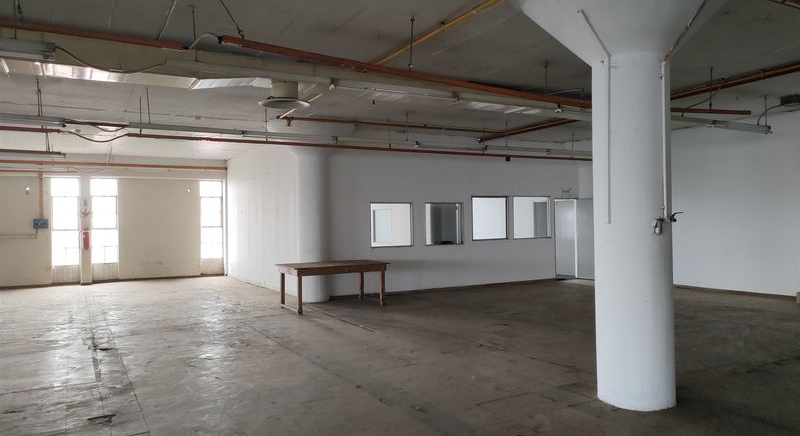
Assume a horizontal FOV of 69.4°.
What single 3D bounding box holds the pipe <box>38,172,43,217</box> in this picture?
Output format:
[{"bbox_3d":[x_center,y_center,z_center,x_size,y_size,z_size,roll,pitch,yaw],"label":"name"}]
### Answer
[{"bbox_3d":[-9.174,-0.604,14.788,0.090,1.170,0.090,-1,0,-30],"label":"pipe"}]

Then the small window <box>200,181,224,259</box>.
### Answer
[{"bbox_3d":[-5.564,0.055,17.075,0.670,2.280,0.120,-1,0,-30],"label":"small window"}]

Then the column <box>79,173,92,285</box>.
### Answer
[{"bbox_3d":[-8.288,0.283,15.254,0.260,2.980,0.270,-1,0,-30],"label":"column"}]

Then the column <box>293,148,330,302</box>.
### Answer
[{"bbox_3d":[-1.741,0.168,11.604,0.660,2.960,0.660,-1,0,0],"label":"column"}]

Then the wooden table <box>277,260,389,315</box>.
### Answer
[{"bbox_3d":[-1.216,1.245,10.602,1.820,0.780,1.090,-1,0,-30],"label":"wooden table"}]

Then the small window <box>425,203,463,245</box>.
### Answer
[{"bbox_3d":[1.002,0.138,13.091,1.040,0.980,0.120,-1,0,-30],"label":"small window"}]

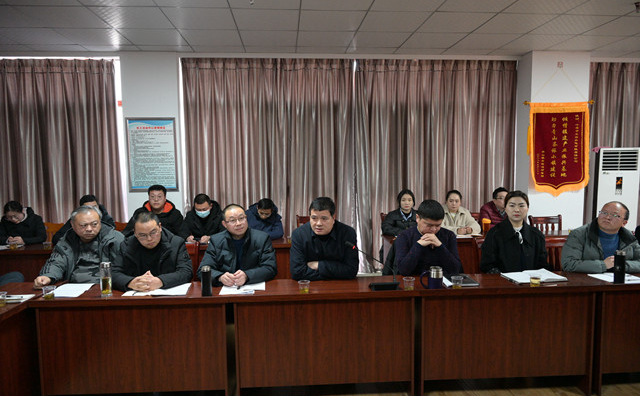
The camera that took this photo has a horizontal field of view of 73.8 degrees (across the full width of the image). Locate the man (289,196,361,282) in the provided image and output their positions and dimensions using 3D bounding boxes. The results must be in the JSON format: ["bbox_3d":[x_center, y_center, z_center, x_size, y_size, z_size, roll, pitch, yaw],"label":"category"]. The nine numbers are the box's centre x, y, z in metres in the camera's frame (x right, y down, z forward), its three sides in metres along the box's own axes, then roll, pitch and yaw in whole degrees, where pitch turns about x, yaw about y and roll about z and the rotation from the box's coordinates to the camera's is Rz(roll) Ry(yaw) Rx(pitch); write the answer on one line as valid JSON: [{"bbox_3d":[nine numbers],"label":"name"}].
[{"bbox_3d":[0.037,0.675,3.144,0.520,1.310,0.720,0,5,4],"label":"man"}]

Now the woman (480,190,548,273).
[{"bbox_3d":[1.506,0.619,3.263,0.530,1.330,0.760,-1,5,-1],"label":"woman"}]

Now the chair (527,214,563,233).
[{"bbox_3d":[2.657,0.685,4.821,0.420,0.920,0.500,-1,5,-5],"label":"chair"}]

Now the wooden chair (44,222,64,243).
[{"bbox_3d":[-2.770,0.742,4.376,0.450,0.920,0.500,-1,5,-4],"label":"wooden chair"}]

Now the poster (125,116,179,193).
[{"bbox_3d":[-2.036,-0.519,5.198,0.582,0.903,0.030,-1,5,-5],"label":"poster"}]

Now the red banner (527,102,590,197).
[{"bbox_3d":[2.938,-0.590,5.282,0.820,1.160,0.050,-1,5,-4],"label":"red banner"}]

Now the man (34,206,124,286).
[{"bbox_3d":[-1.666,0.701,3.065,0.620,1.300,0.720,-2,5,-19],"label":"man"}]

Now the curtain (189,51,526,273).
[{"bbox_3d":[0.414,-0.368,5.275,4.100,2.625,0.150,-1,5,-4],"label":"curtain"}]

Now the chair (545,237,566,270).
[{"bbox_3d":[2.160,0.810,3.549,0.440,0.940,0.480,-1,5,-4],"label":"chair"}]

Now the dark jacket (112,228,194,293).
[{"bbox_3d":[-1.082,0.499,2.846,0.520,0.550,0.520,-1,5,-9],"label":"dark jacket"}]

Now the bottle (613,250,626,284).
[{"bbox_3d":[1.988,0.450,2.826,0.072,0.220,0.072,-1,5,-5],"label":"bottle"}]

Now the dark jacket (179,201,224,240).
[{"bbox_3d":[-1.309,0.383,4.838,0.520,0.660,0.500,-1,5,-6],"label":"dark jacket"}]

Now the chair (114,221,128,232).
[{"bbox_3d":[-2.424,0.751,4.872,0.440,0.930,0.480,-1,5,-4],"label":"chair"}]

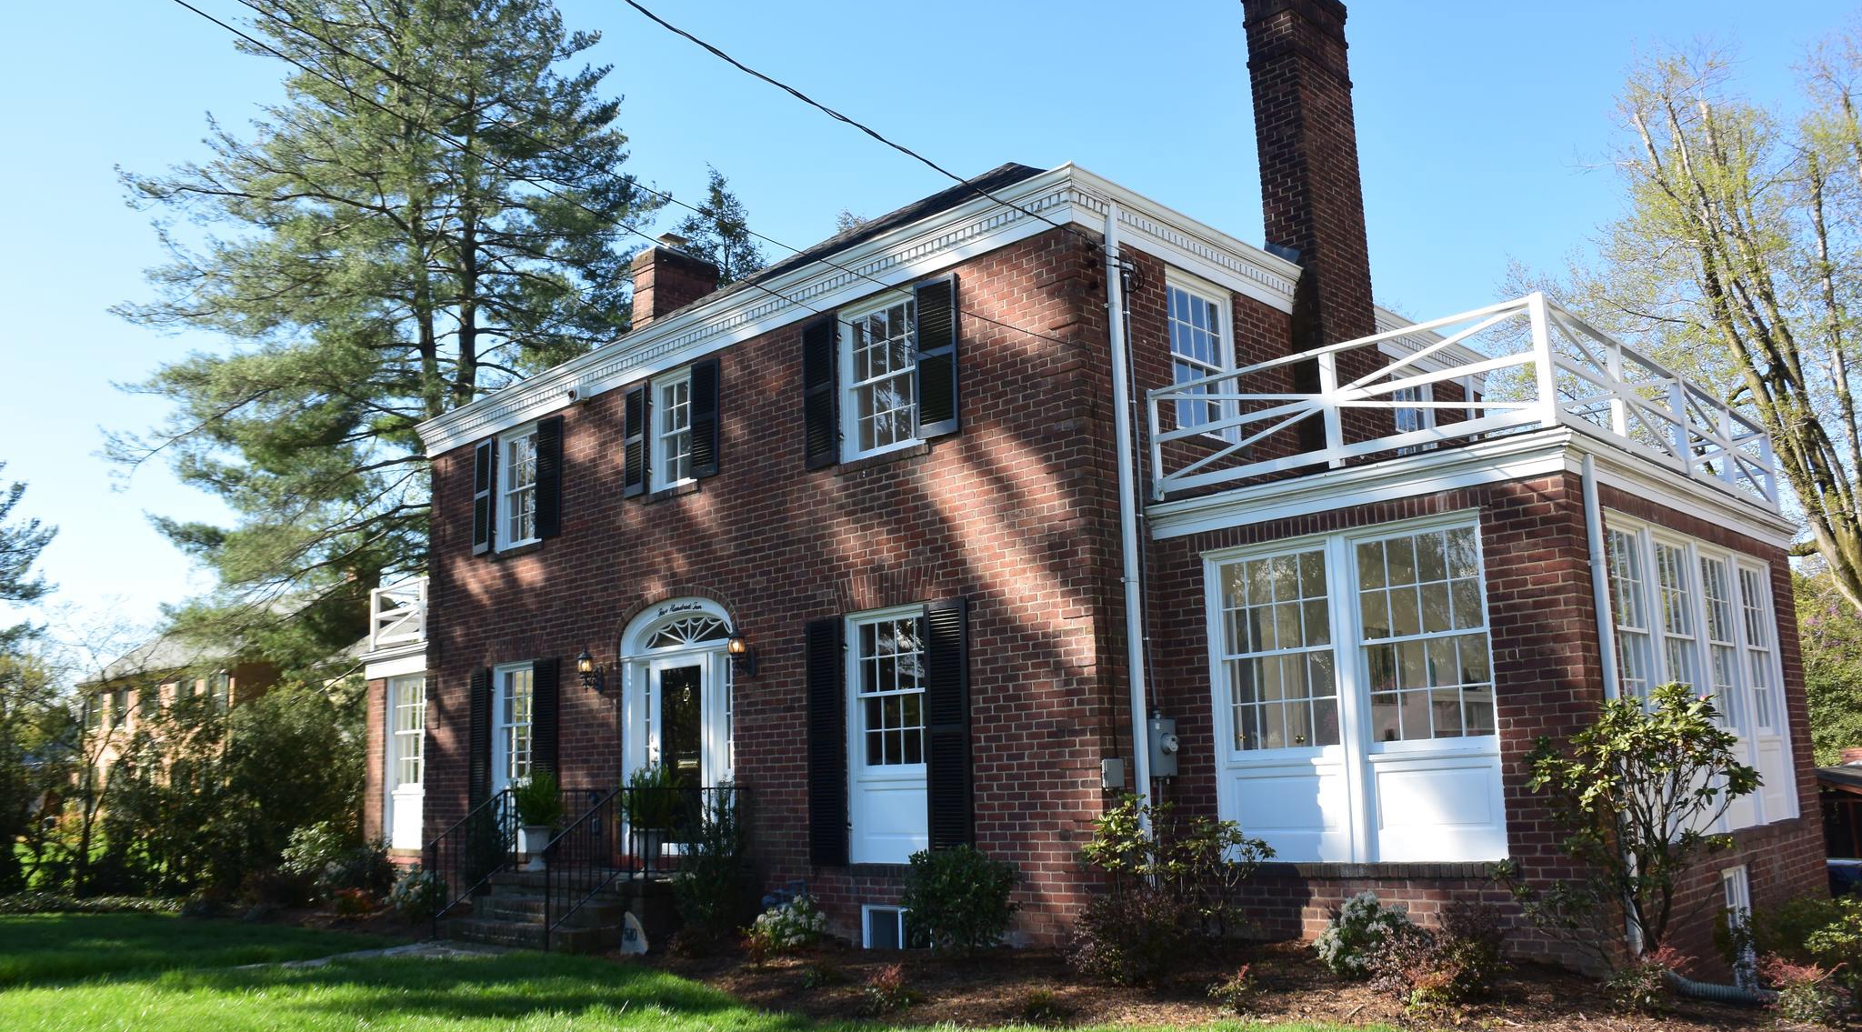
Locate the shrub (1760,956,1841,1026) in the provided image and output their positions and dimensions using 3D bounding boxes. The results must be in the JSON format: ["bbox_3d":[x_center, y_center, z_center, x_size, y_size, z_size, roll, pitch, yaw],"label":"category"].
[{"bbox_3d":[5.011,2.727,8.050,0.460,0.400,0.450,-11,-14,43],"label":"shrub"}]

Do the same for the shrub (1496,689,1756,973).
[{"bbox_3d":[4.121,1.883,8.250,1.500,1.700,1.400,-11,-14,43],"label":"shrub"}]

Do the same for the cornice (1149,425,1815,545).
[{"bbox_3d":[4.990,0.102,12.207,3.400,0.290,5.920,-11,-14,43],"label":"cornice"}]

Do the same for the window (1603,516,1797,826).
[{"bbox_3d":[6.106,1.294,10.882,0.140,2.270,4.143,-11,-14,43],"label":"window"}]

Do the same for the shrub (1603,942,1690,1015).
[{"bbox_3d":[3.925,2.532,7.650,0.440,0.371,0.396,-7,-12,25],"label":"shrub"}]

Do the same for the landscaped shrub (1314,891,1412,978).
[{"bbox_3d":[2.826,2.746,9.150,0.600,0.570,0.580,-11,-14,43],"label":"landscaped shrub"}]

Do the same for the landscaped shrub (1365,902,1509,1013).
[{"bbox_3d":[2.858,2.513,7.905,0.735,0.595,0.662,-5,-11,18],"label":"landscaped shrub"}]

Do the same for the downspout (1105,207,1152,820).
[{"bbox_3d":[1.560,0.149,10.982,0.075,5.531,0.090,-11,-14,43],"label":"downspout"}]

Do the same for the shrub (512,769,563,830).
[{"bbox_3d":[-4.051,2.901,14.350,0.520,0.620,0.520,-11,-14,43],"label":"shrub"}]

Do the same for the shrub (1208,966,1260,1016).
[{"bbox_3d":[1.735,2.716,8.007,0.286,0.277,0.257,-4,-11,11],"label":"shrub"}]

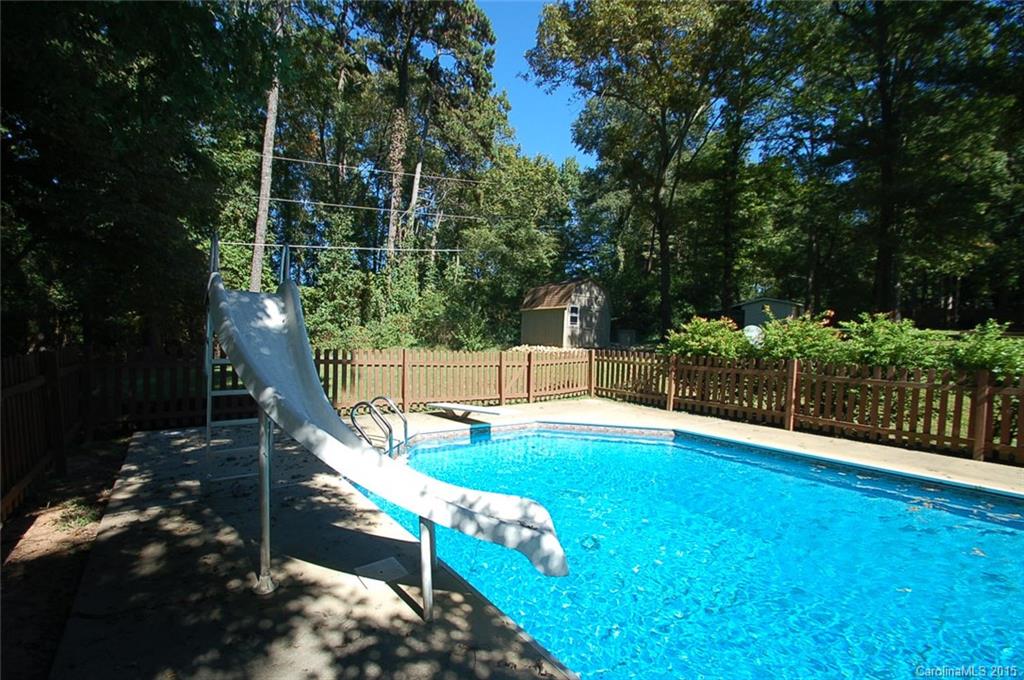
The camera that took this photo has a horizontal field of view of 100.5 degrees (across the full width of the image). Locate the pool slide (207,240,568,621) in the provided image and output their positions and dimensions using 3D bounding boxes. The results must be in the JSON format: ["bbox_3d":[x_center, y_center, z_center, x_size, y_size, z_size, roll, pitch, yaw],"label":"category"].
[{"bbox_3d":[-1.310,0.331,3.046,3.670,2.360,1.150,2,1,30],"label":"pool slide"}]

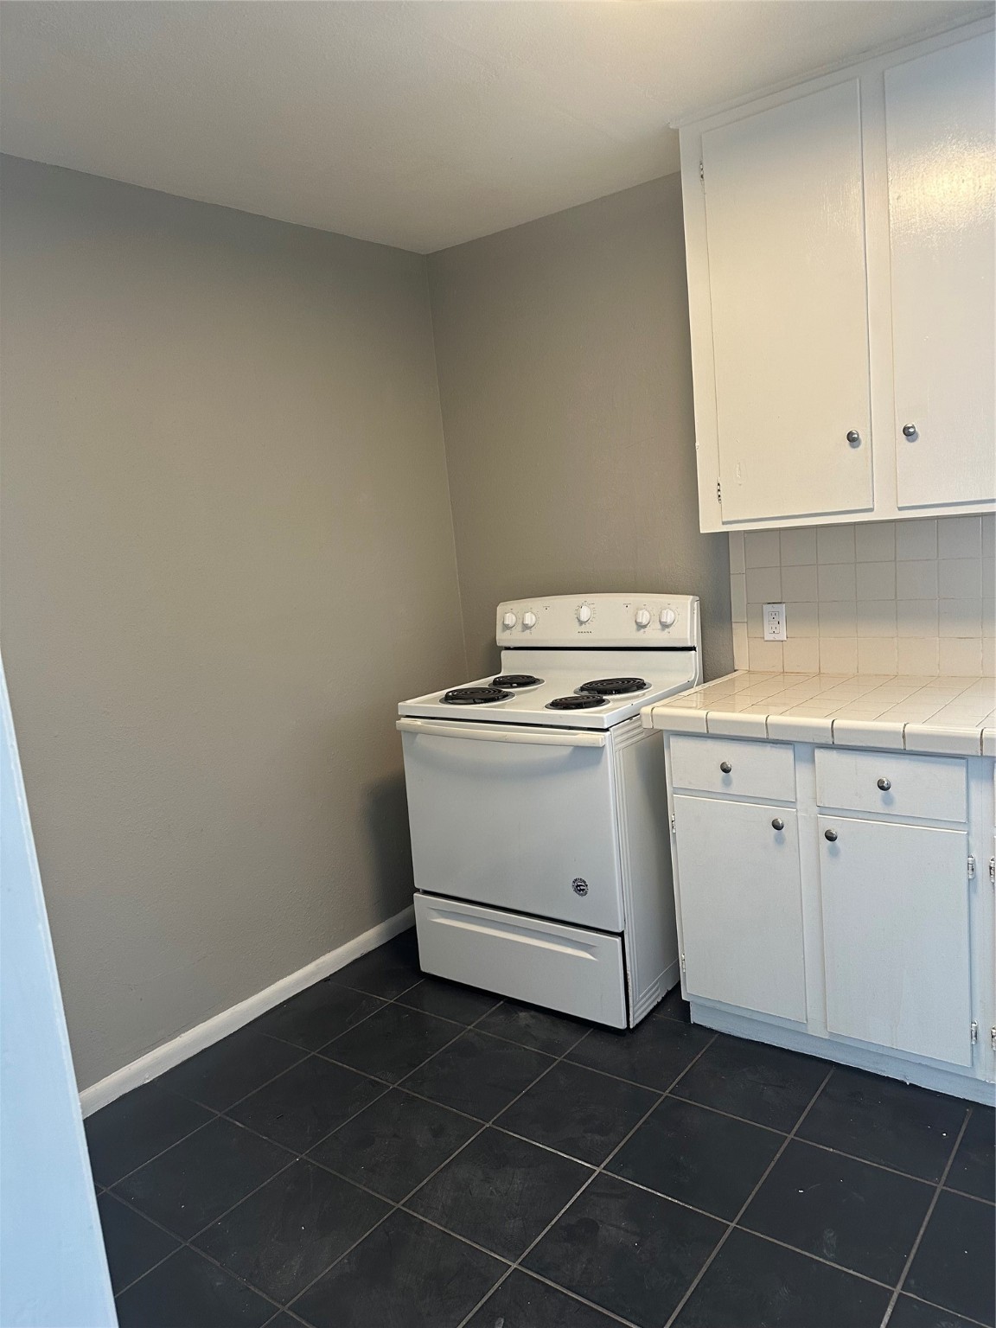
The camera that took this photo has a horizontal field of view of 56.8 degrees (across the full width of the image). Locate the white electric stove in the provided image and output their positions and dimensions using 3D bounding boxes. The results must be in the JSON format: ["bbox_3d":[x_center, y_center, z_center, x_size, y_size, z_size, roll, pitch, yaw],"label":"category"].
[{"bbox_3d":[0.193,0.399,2.932,0.757,1.185,0.662,1,10,38],"label":"white electric stove"}]

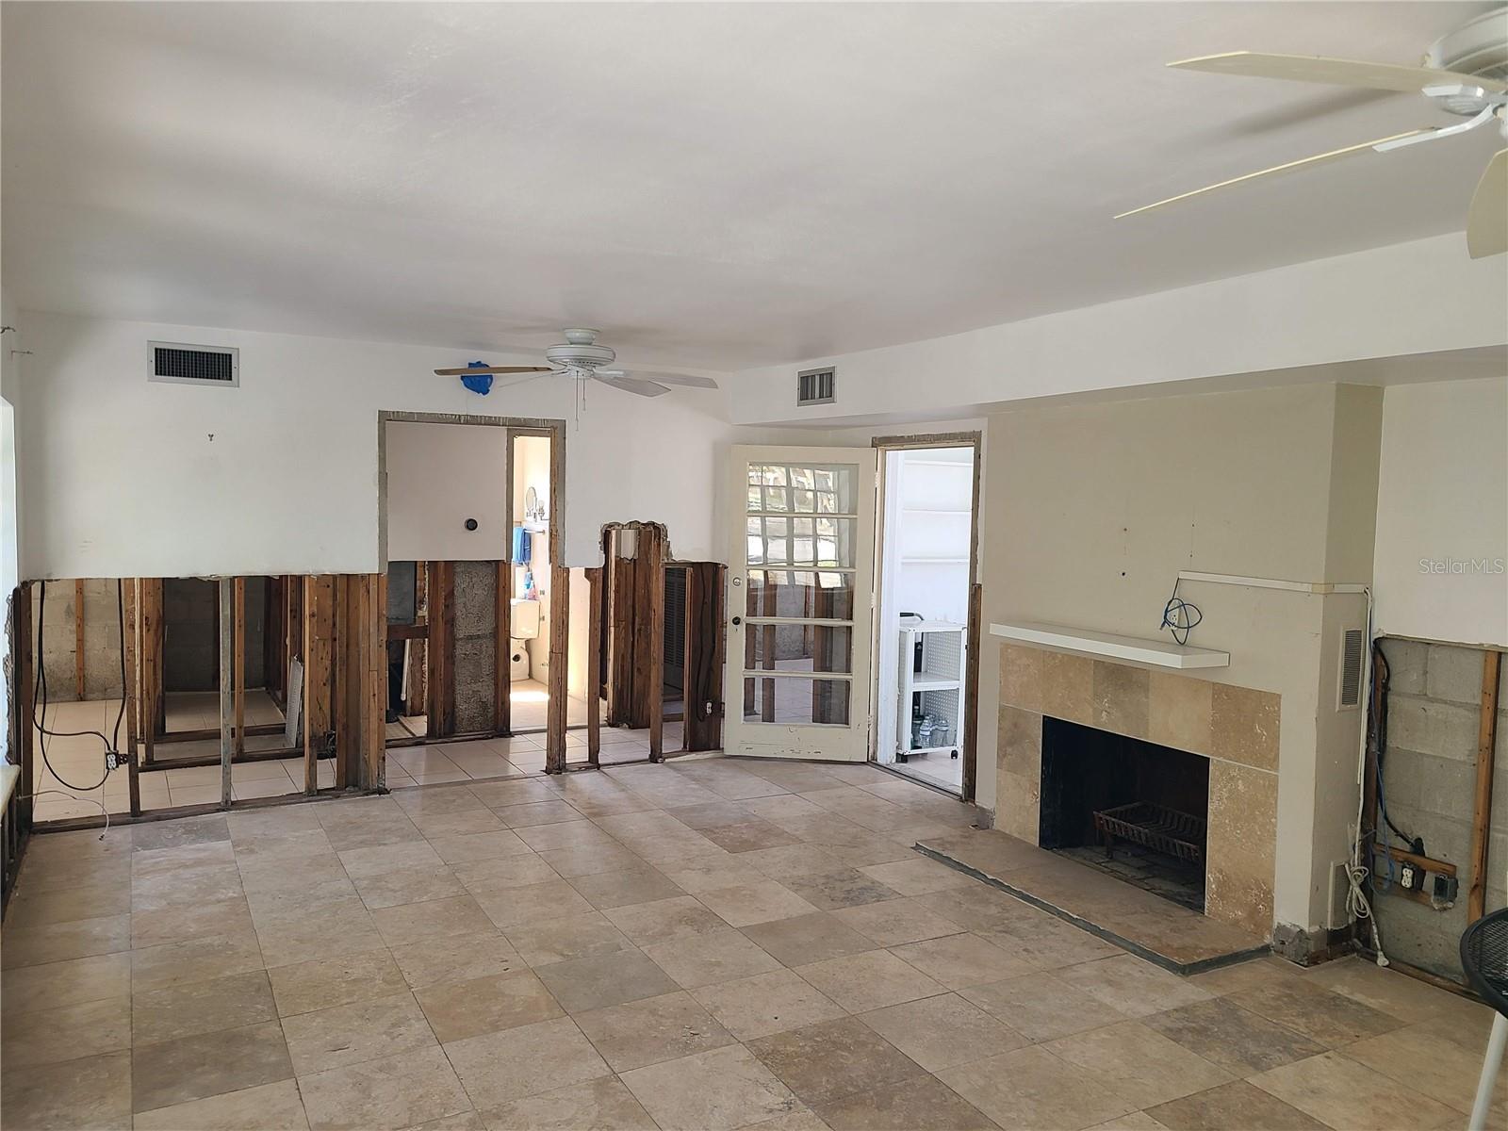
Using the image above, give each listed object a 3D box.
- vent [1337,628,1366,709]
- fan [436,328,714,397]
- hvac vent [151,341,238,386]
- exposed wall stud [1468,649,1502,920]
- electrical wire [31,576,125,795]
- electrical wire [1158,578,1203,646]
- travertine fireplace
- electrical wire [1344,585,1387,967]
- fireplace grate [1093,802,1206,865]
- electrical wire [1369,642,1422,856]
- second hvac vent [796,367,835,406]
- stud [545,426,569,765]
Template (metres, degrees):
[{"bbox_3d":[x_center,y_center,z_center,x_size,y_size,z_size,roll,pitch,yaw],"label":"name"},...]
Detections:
[{"bbox_3d":[2.244,0.386,4.236,0.129,0.313,0.020,-1,4,-28],"label":"vent"},{"bbox_3d":[-0.826,-1.006,5.457,1.323,0.273,1.323,-1,4,-28],"label":"fan"},{"bbox_3d":[-2.829,-1.012,5.715,0.416,0.198,0.030,-1,4,-28],"label":"hvac vent"},{"bbox_3d":[2.529,0.850,3.927,0.030,1.131,0.042,-1,4,-28],"label":"exposed wall stud"},{"bbox_3d":[-3.344,0.593,5.619,0.394,1.045,0.086,-1,4,-28],"label":"electrical wire"},{"bbox_3d":[1.757,0.192,4.693,0.071,0.288,0.197,-1,4,-28],"label":"electrical wire"},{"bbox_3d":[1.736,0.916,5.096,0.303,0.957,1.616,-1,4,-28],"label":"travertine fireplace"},{"bbox_3d":[2.276,0.772,4.210,0.106,1.374,0.111,-1,4,-28],"label":"electrical wire"},{"bbox_3d":[1.931,1.288,5.257,0.384,0.207,0.636,-1,4,-28],"label":"fireplace grate"},{"bbox_3d":[2.372,0.665,4.168,0.061,0.742,0.212,-1,4,-28],"label":"electrical wire"},{"bbox_3d":[0.345,-1.008,6.403,0.030,0.202,0.414,-1,4,-28],"label":"second hvac vent"},{"bbox_3d":[-1.178,0.210,6.803,0.086,2.060,0.096,-1,4,-28],"label":"stud"}]

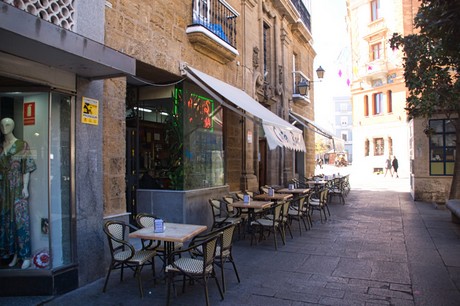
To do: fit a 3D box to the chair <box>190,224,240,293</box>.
[{"bbox_3d":[-0.220,1.344,4.629,0.580,0.860,0.560,-1,-2,26],"label":"chair"}]

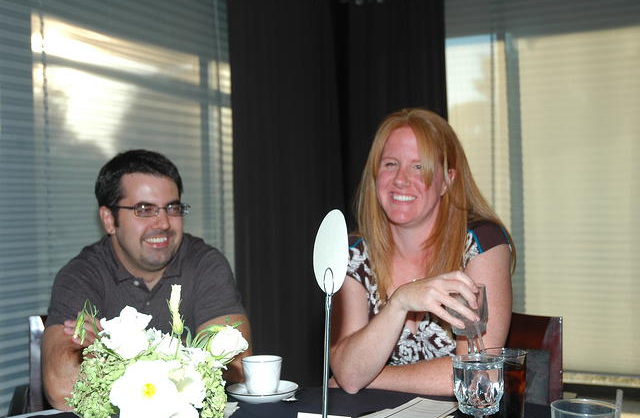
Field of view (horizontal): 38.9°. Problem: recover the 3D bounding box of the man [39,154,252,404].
[{"bbox_3d":[-0.370,0.505,1.970,0.560,1.250,0.760,-2,2,-18],"label":"man"}]

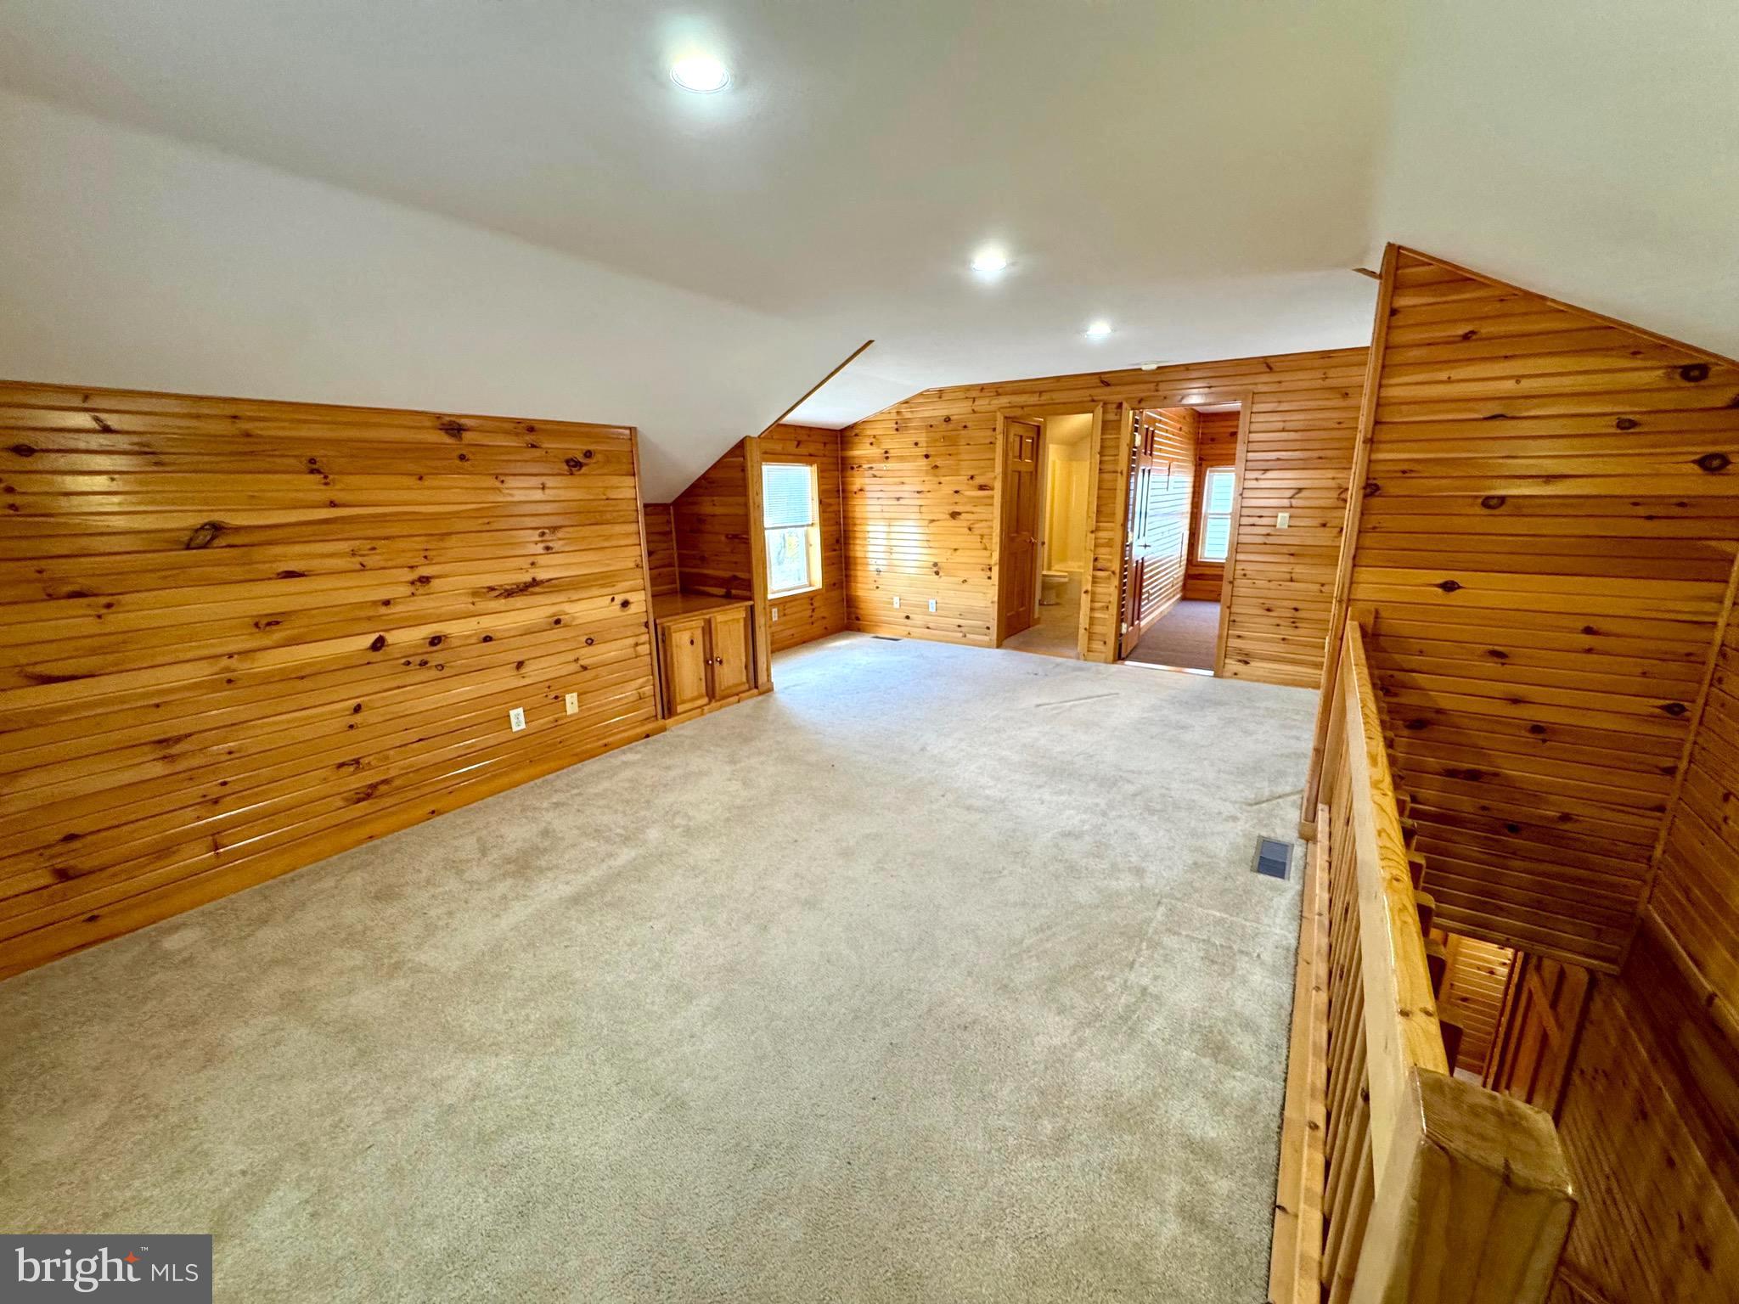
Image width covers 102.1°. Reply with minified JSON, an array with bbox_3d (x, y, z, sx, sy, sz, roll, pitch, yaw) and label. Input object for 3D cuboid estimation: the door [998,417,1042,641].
[{"bbox_3d":[1.459,-1.151,6.846,0.045,2.030,0.760,8,16,31],"label":"door"}]

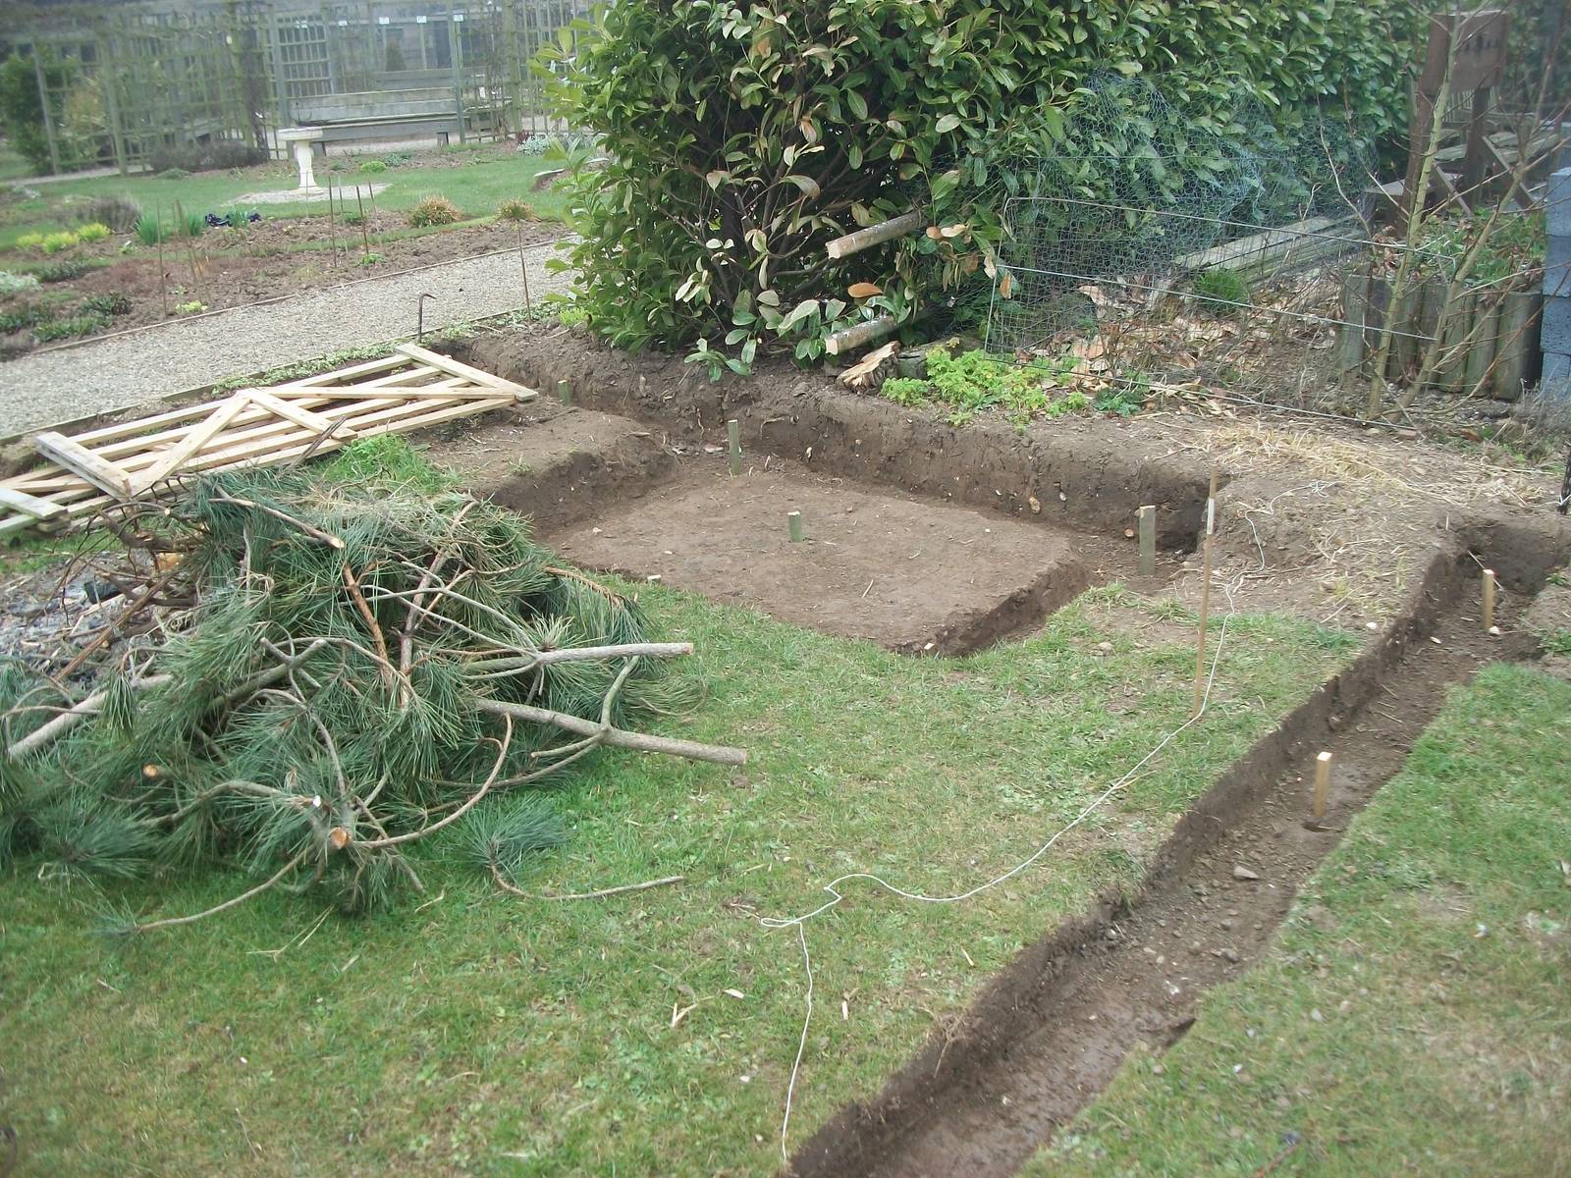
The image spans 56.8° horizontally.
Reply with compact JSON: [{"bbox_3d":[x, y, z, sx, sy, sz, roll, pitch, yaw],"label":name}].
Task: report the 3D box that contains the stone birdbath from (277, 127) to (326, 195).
[{"bbox_3d":[-5.522,-4.920,16.681,0.539,0.698,0.539,-2,21,0],"label":"stone birdbath"}]

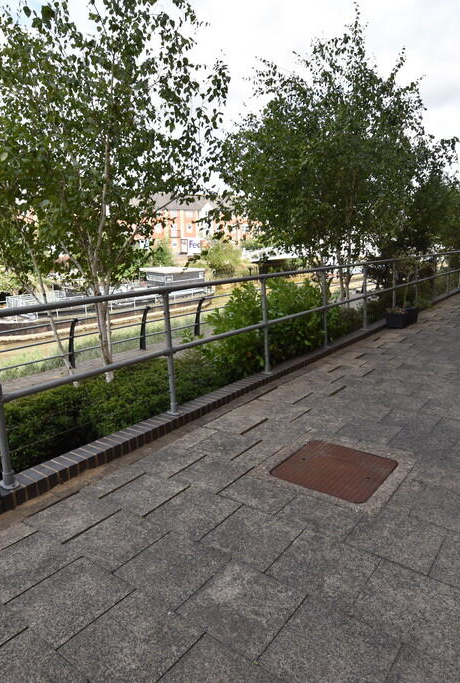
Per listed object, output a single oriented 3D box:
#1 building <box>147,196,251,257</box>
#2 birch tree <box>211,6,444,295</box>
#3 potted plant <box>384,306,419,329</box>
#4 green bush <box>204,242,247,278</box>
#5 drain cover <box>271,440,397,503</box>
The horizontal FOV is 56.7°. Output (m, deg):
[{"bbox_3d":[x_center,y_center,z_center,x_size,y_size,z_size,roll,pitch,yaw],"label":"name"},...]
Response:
[{"bbox_3d":[-4.963,-21.113,77.000,20.000,11.200,9.500,-4,12,-12],"label":"building"},{"bbox_3d":[1.570,-2.552,6.598,3.300,4.900,3.400,8,16,38],"label":"birch tree"},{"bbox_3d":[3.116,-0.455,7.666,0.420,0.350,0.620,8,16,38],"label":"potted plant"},{"bbox_3d":[-0.580,-8.753,45.000,4.500,3.800,4.000,-2,12,0],"label":"green bush"},{"bbox_3d":[0.711,0.869,2.911,0.640,0.030,0.610,8,16,38],"label":"drain cover"}]

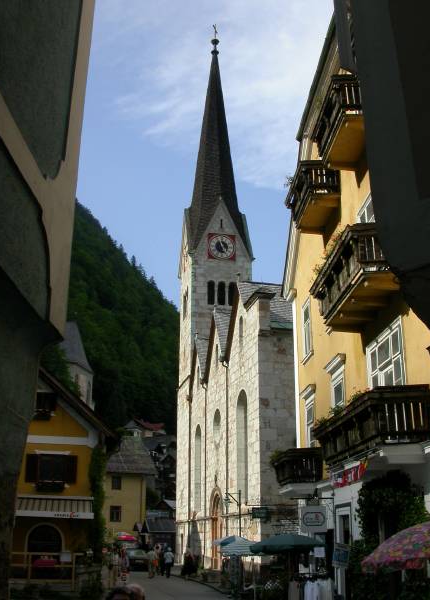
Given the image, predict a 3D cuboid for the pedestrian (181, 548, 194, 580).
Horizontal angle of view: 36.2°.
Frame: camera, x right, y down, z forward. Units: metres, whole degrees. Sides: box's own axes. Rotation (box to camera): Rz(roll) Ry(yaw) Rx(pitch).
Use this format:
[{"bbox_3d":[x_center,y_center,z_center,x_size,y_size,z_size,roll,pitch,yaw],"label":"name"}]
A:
[{"bbox_3d":[-1.638,15.820,39.576,0.600,1.640,0.480,4,-20,-11],"label":"pedestrian"}]

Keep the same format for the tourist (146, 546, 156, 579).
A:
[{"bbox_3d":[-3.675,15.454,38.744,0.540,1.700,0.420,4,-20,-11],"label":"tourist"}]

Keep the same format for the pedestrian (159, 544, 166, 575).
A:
[{"bbox_3d":[-3.069,15.574,39.429,0.540,1.740,0.420,4,-20,-11],"label":"pedestrian"}]

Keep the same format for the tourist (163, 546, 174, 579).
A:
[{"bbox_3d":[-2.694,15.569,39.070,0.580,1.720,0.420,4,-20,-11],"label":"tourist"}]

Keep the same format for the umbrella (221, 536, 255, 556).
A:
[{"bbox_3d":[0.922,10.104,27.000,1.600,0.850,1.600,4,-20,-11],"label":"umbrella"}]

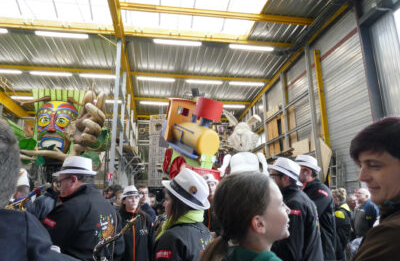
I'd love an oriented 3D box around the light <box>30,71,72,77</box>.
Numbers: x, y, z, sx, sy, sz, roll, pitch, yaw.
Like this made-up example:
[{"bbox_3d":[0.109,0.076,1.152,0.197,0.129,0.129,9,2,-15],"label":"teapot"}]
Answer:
[{"bbox_3d":[-5.728,-2.170,10.755,1.530,0.100,0.130,1,-13,-9],"label":"light"}]

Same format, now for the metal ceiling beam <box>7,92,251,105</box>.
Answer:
[{"bbox_3d":[-3.078,-1.546,13.693,11.650,0.150,0.080,1,-13,-9],"label":"metal ceiling beam"}]

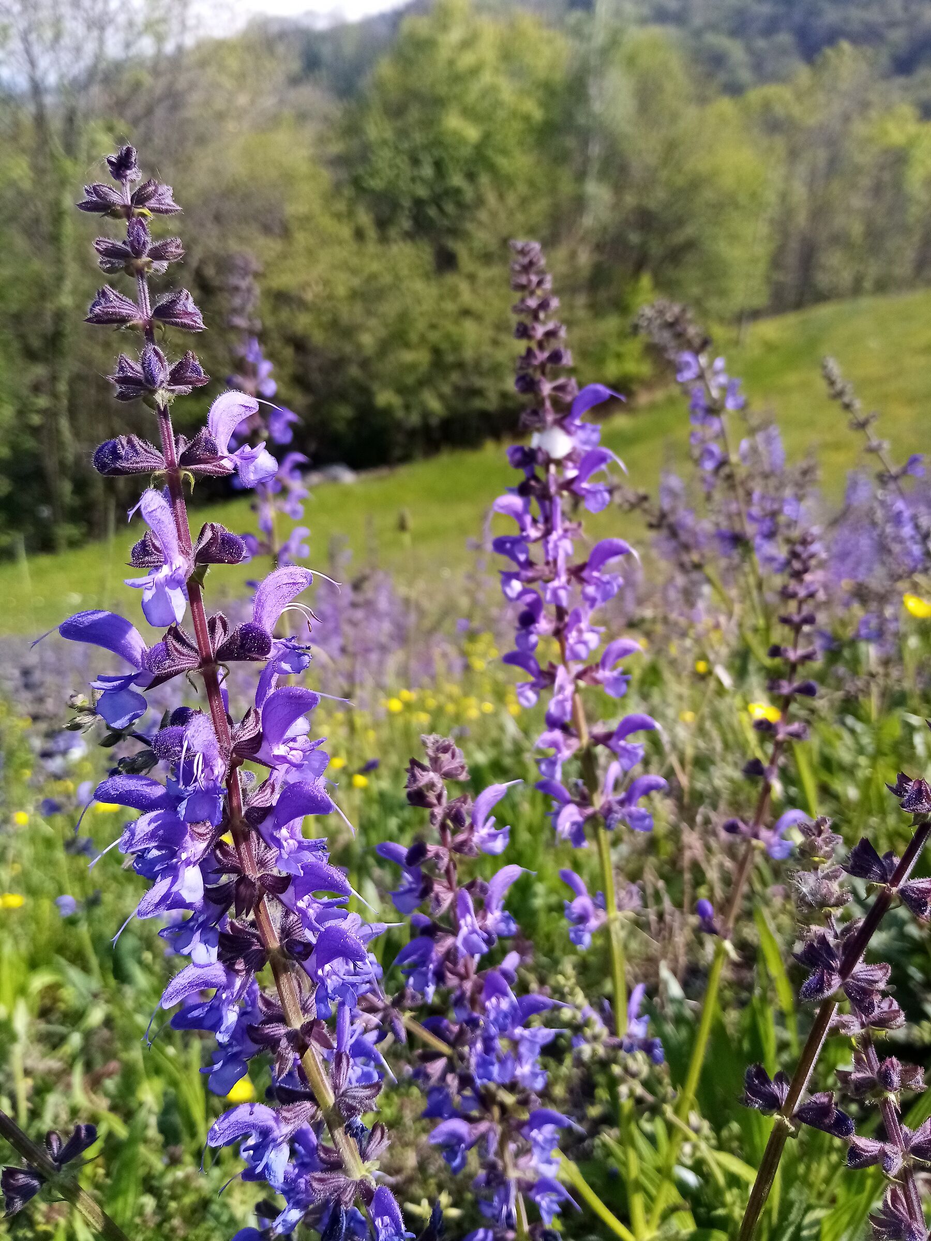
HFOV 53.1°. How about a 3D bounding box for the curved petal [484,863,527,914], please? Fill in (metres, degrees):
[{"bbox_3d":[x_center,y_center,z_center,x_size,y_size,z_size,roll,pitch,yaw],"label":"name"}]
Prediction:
[{"bbox_3d":[0.015,0.099,0.345,0.015,0.017,0.009,3,11,14],"label":"curved petal"}]

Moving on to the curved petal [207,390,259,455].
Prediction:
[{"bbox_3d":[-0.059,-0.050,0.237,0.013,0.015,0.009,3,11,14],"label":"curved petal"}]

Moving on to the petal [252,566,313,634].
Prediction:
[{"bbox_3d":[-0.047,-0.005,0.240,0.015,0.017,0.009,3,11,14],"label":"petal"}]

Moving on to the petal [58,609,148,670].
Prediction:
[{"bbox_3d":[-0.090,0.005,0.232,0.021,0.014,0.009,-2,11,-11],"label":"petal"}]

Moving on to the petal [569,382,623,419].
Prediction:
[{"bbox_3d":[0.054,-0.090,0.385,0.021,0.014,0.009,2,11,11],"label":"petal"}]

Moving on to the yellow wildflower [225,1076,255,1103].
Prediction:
[{"bbox_3d":[-0.159,0.332,0.660,0.023,0.015,0.023,0,11,0],"label":"yellow wildflower"}]

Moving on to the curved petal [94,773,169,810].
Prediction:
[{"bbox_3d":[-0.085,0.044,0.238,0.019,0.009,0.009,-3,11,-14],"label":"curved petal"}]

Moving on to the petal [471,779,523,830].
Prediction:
[{"bbox_3d":[0.011,0.068,0.345,0.018,0.018,0.009,3,11,14],"label":"petal"}]

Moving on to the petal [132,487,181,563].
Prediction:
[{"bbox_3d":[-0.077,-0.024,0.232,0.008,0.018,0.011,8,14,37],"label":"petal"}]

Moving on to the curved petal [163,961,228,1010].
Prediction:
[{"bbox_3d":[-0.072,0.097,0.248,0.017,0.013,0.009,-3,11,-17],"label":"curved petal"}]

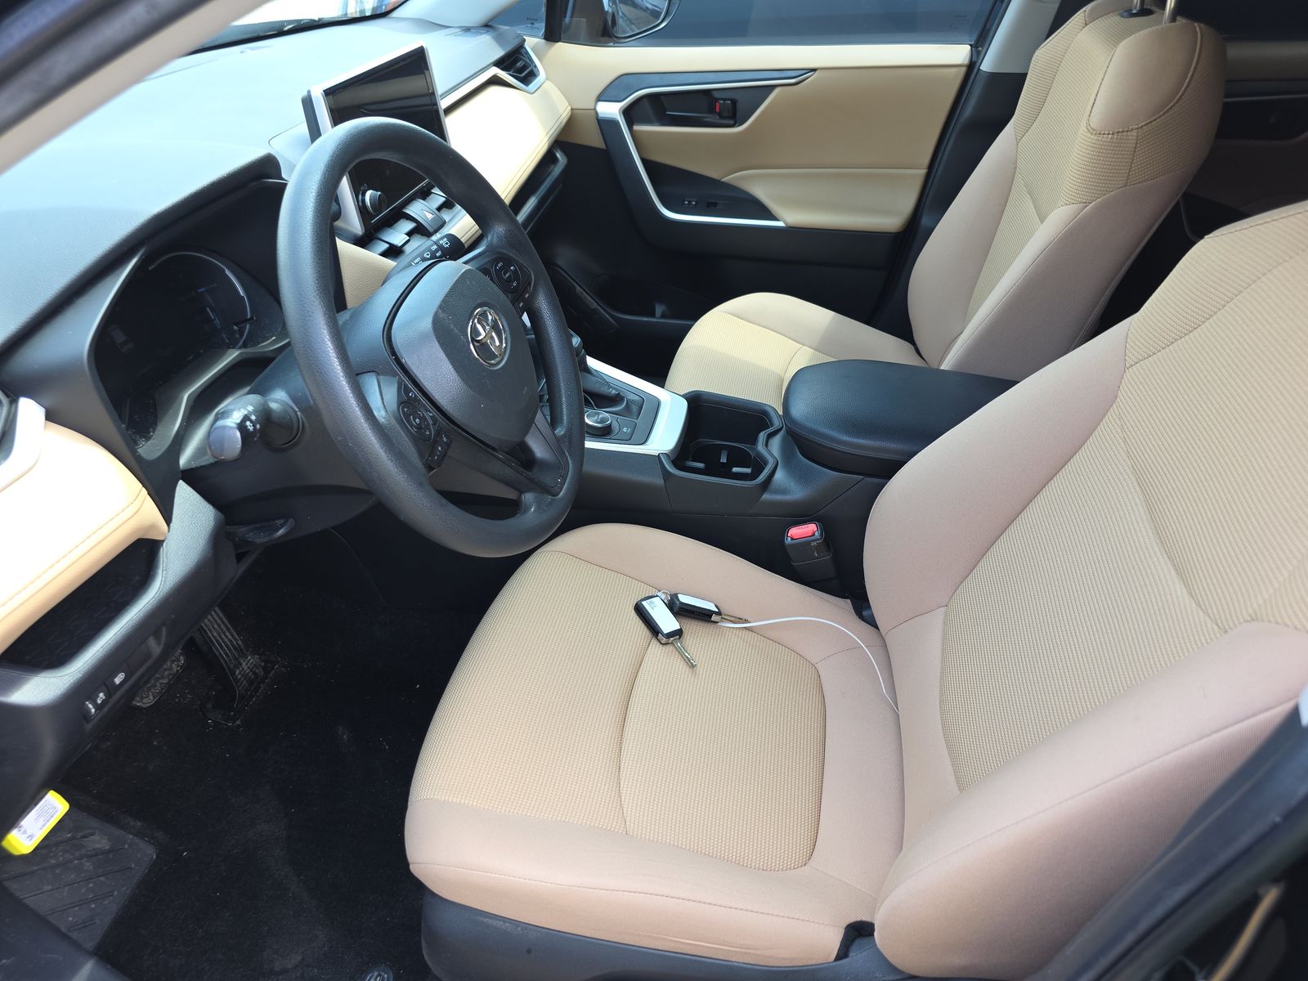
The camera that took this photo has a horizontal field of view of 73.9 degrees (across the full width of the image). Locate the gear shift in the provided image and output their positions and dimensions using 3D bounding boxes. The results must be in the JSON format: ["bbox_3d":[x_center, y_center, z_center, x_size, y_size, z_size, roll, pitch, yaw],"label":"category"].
[{"bbox_3d":[-0.090,-0.169,1.187,0.115,0.135,0.060,5,39,9],"label":"gear shift"}]

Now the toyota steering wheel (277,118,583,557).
[{"bbox_3d":[-0.177,-0.123,0.742,0.095,0.372,0.372,-15,33,23],"label":"toyota steering wheel"}]

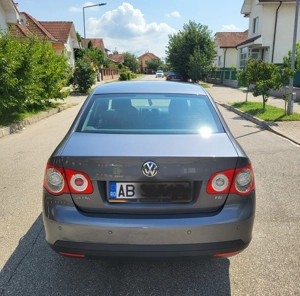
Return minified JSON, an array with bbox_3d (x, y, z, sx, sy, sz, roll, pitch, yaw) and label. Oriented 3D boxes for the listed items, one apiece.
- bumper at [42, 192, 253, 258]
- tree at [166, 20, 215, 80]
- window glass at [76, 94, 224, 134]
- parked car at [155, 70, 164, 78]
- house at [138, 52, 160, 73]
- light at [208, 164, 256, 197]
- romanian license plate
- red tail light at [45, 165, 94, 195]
[{"bbox_3d":[-0.003,0.562,2.162,1.750,0.390,0.520,0,15,0],"label":"bumper"},{"bbox_3d":[4.680,-10.892,34.363,5.600,6.900,5.600,0,15,0],"label":"tree"},{"bbox_3d":[0.005,-0.314,2.698,1.260,0.120,0.590,0,43,0],"label":"window glass"},{"bbox_3d":[2.200,-15.307,61.839,1.780,1.550,4.300,0,15,1],"label":"parked car"},{"bbox_3d":[-0.300,-29.794,105.908,8.000,7.400,9.000,0,15,1],"label":"house"},{"bbox_3d":[0.590,0.254,2.134,0.440,0.200,0.290,0,15,0],"label":"light"},{"bbox_3d":[0.000,0.287,1.940,0.525,0.125,0.025,0,15,0],"label":"romanian license plate"},{"bbox_3d":[-0.590,0.254,2.134,0.440,0.200,0.290,0,15,0],"label":"red tail light"}]

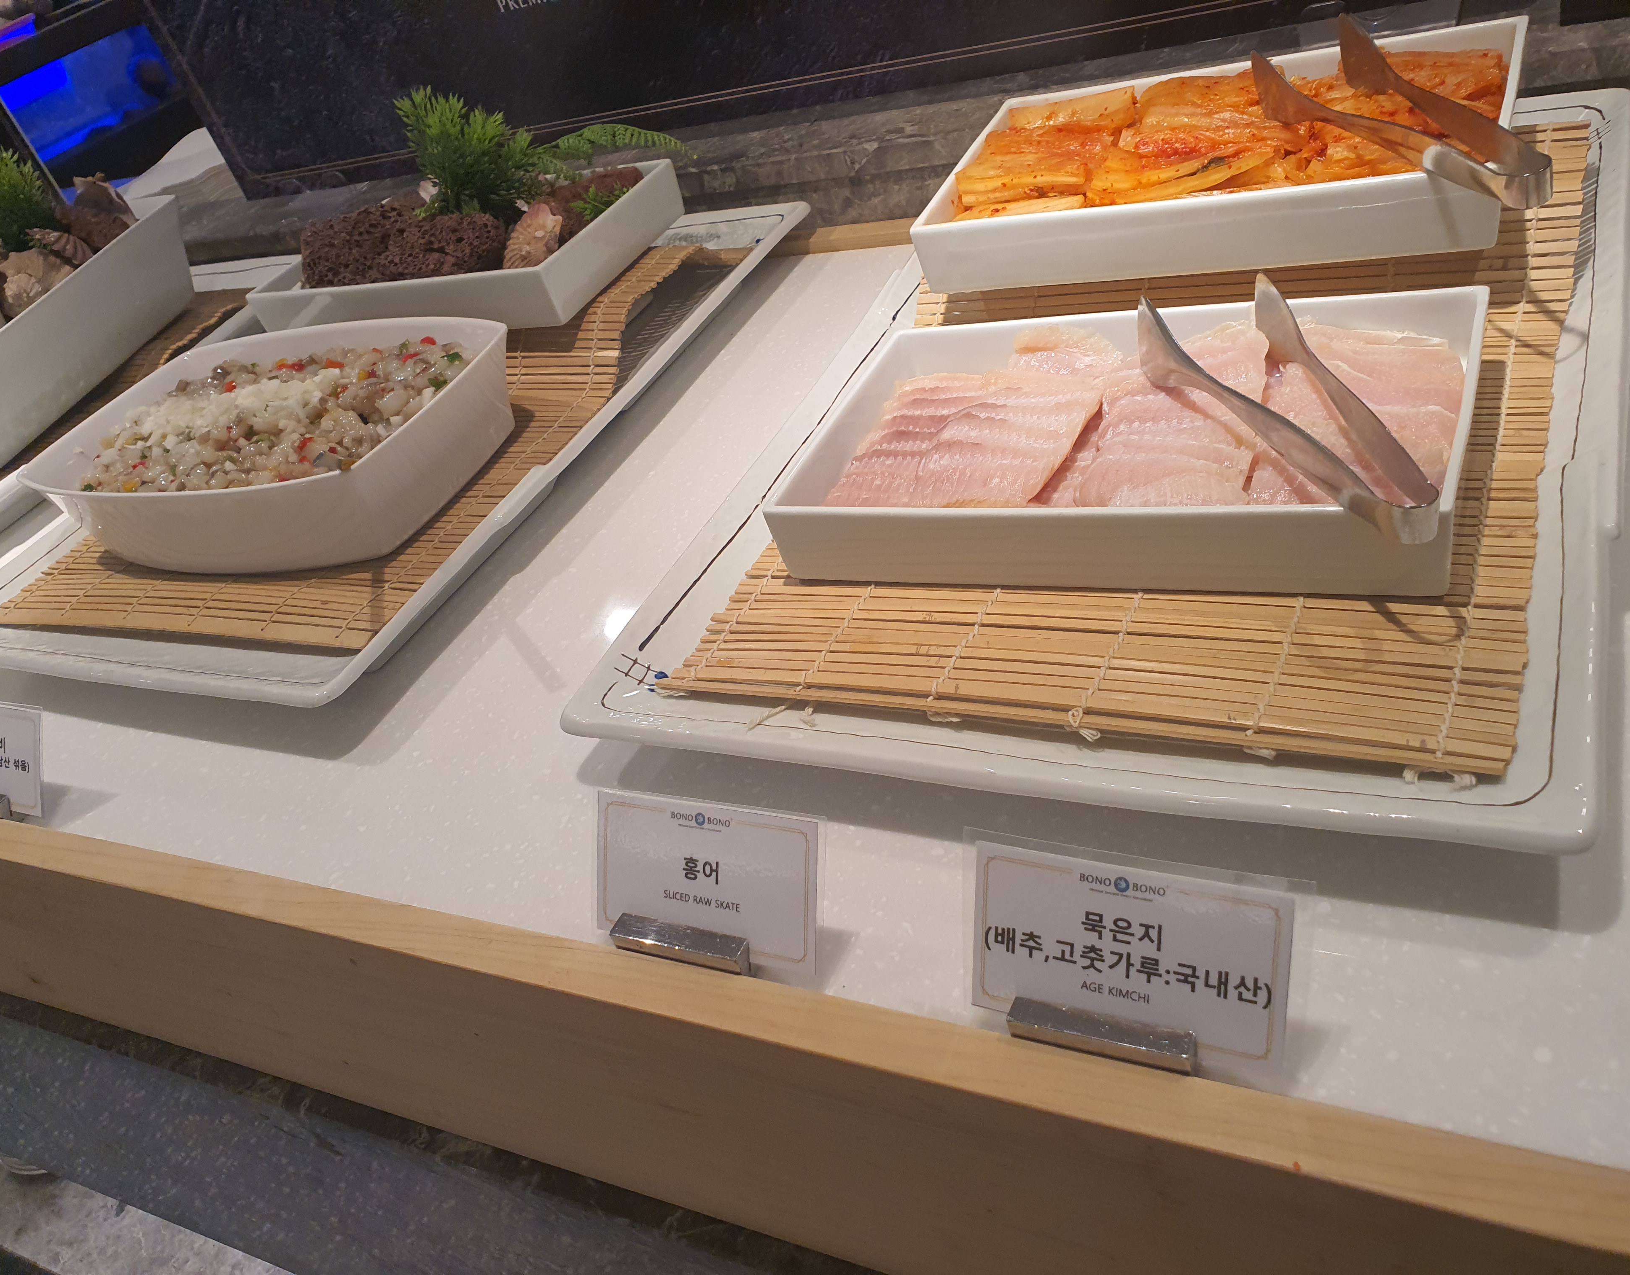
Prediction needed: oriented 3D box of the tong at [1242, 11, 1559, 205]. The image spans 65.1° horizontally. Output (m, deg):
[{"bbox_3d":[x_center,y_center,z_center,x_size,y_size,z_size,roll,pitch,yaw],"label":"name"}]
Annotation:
[{"bbox_3d":[0.254,-0.232,0.557,0.052,0.032,0.197,-19,36,3],"label":"tong"}]

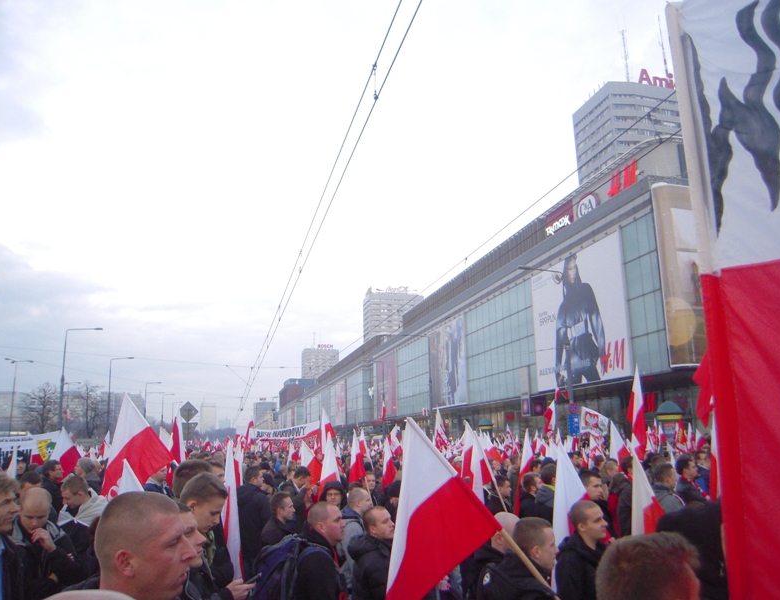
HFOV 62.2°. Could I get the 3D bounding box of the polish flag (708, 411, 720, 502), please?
[{"bbox_3d":[2.906,1.393,5.760,0.280,0.920,0.250,-7,-13,25],"label":"polish flag"}]

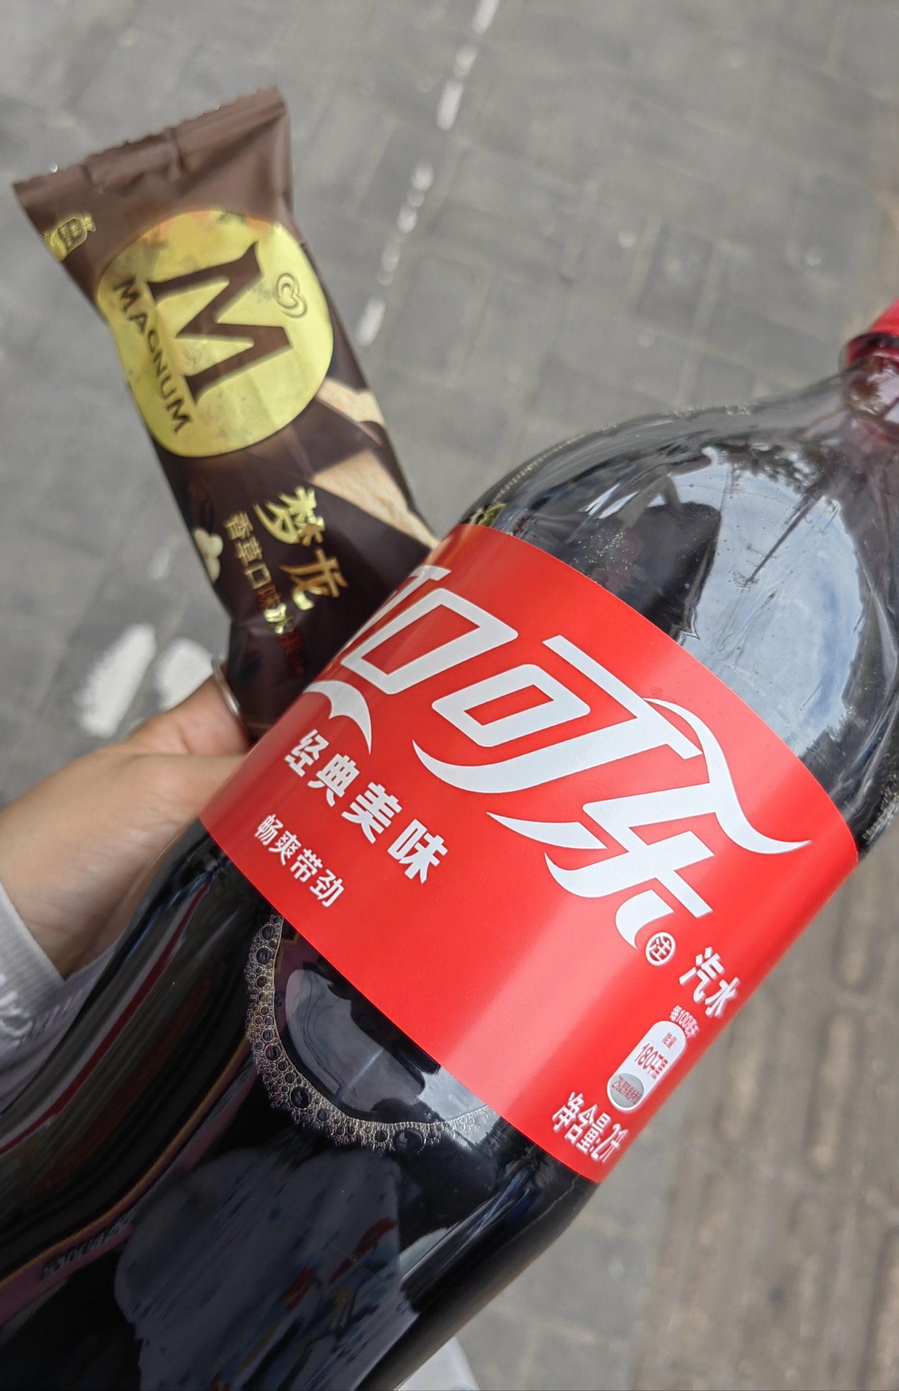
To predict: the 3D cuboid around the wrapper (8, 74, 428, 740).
[{"bbox_3d":[-0.047,-0.068,0.277,0.073,0.027,0.168,-22,86,0],"label":"wrapper"}]

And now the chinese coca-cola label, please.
[{"bbox_3d":[0.015,0.030,0.226,0.107,0.107,0.076,38,82,28],"label":"chinese coca-cola label"}]

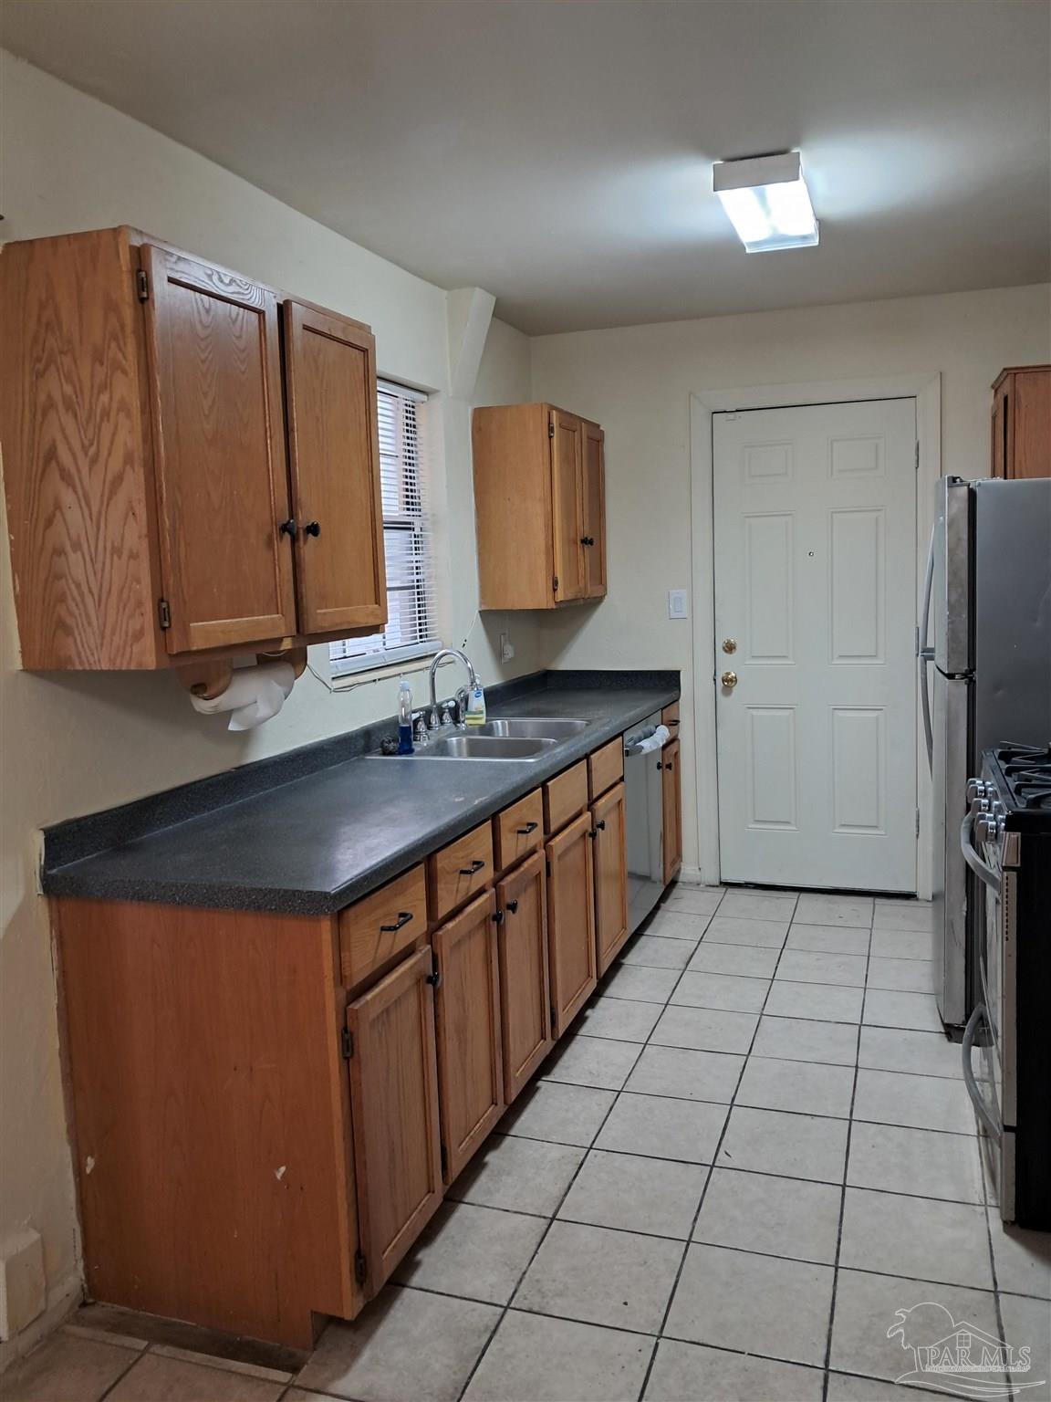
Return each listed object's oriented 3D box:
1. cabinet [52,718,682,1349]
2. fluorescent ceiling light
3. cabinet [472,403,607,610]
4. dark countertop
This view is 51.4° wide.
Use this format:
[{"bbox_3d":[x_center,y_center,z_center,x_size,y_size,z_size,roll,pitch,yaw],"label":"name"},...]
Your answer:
[{"bbox_3d":[-0.109,0.607,3.533,0.647,0.855,3.076,1,8,19],"label":"cabinet"},{"bbox_3d":[0.685,-1.378,3.054,0.214,0.068,0.613,1,8,19],"label":"fluorescent ceiling light"},{"bbox_3d":[0.085,-0.783,4.543,0.319,0.773,0.747,1,8,19],"label":"cabinet"},{"bbox_3d":[-0.133,0.119,3.470,0.636,0.129,3.086,1,8,19],"label":"dark countertop"}]

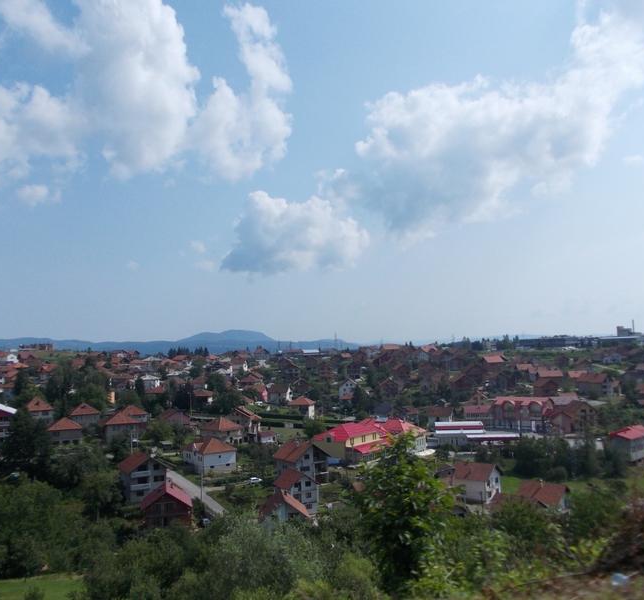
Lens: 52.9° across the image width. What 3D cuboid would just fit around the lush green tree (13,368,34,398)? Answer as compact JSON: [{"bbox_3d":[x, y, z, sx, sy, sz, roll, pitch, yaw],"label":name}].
[{"bbox_3d":[-143.920,40.740,312.000,9.000,15.000,9.000,2,-5,-25],"label":"lush green tree"}]

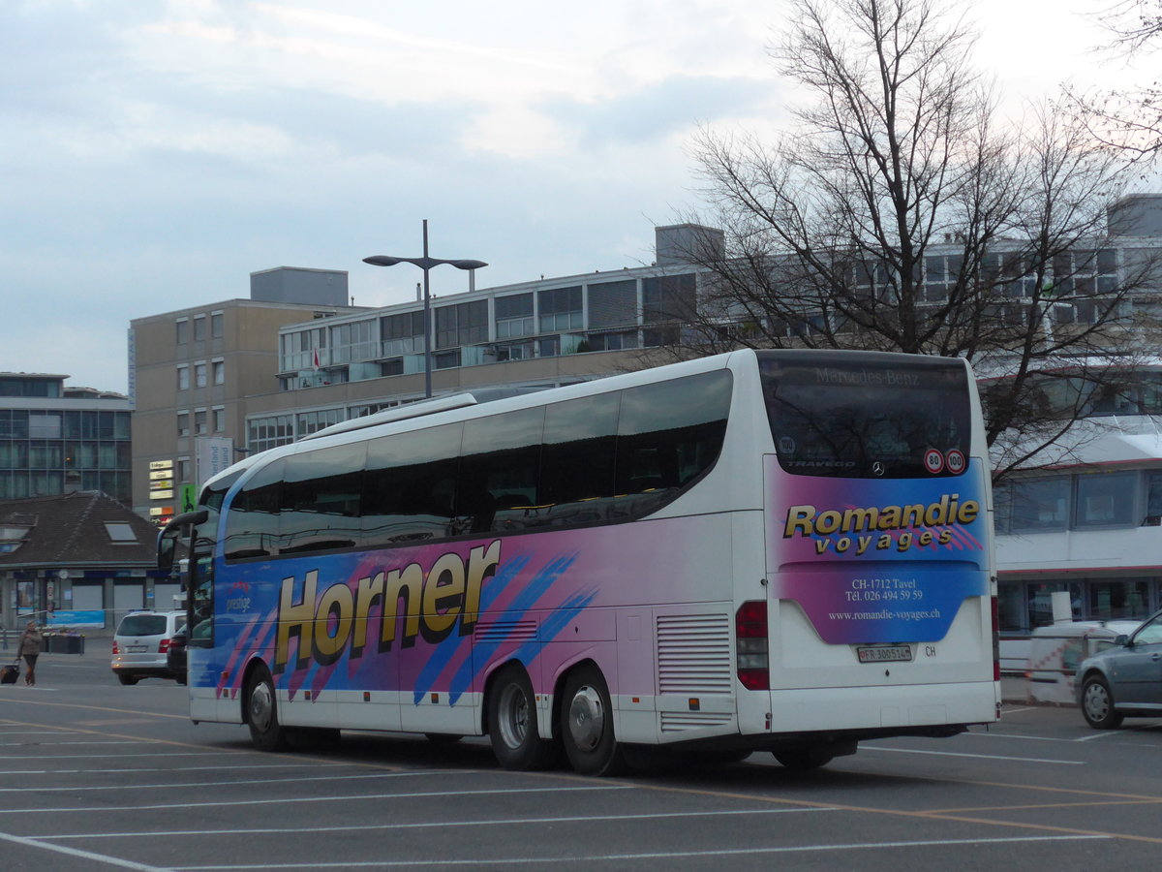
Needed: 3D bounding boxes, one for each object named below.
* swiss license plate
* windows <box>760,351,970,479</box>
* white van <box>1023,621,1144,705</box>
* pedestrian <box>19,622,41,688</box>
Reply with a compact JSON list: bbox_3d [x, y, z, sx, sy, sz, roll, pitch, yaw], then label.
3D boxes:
[{"bbox_3d":[2.462,1.770,20.114,0.513,0.120,0.020,1,-17,-29],"label":"swiss license plate"},{"bbox_3d":[2.355,-0.163,20.372,2.000,1.020,0.160,1,-13,-29],"label":"windows"},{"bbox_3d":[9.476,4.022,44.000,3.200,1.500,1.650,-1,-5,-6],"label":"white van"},{"bbox_3d":[-13.740,5.426,62.000,0.540,1.640,0.400,2,-6,-38],"label":"pedestrian"}]

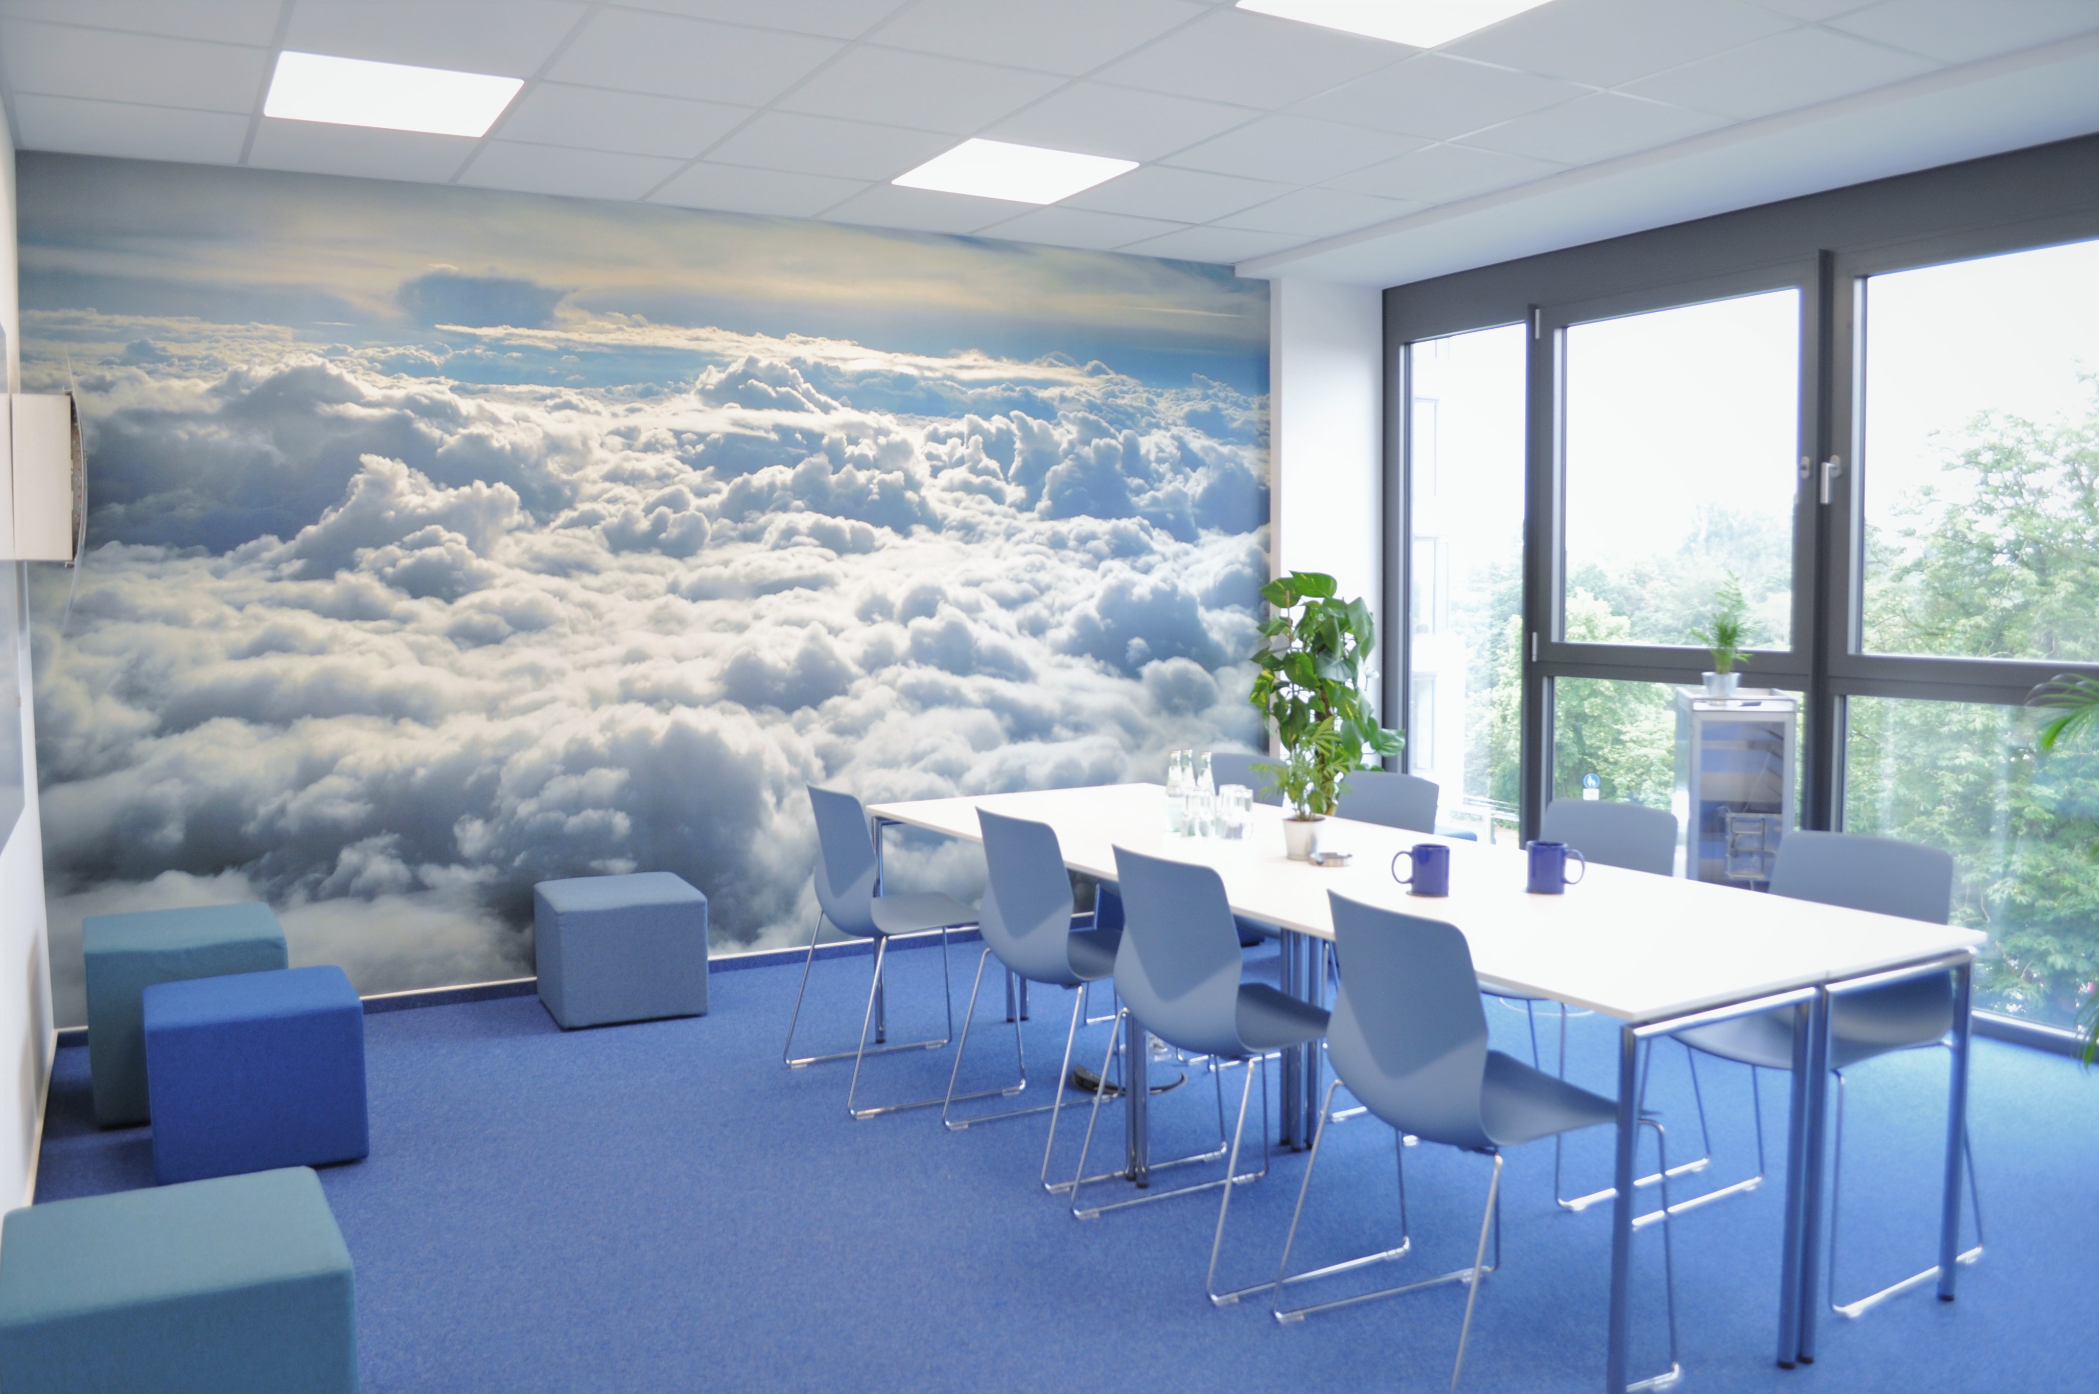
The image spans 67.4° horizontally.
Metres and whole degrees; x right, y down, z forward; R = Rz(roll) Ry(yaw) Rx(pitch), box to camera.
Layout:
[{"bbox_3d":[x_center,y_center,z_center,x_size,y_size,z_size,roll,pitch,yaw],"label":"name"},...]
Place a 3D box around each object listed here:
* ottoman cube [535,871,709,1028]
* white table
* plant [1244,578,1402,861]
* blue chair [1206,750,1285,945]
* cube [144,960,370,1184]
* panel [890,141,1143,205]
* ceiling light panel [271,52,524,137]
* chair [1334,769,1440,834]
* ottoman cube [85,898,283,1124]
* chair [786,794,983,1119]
[{"bbox_3d":[-1.419,0.838,5.212,0.463,0.389,0.474,-3,5,-27],"label":"ottoman cube"},{"bbox_3d":[0.622,0.757,3.932,1.068,0.730,2.750,-3,5,-33],"label":"white table"},{"bbox_3d":[0.685,0.034,3.922,0.374,0.714,0.374,1,5,10],"label":"plant"},{"bbox_3d":[0.458,0.629,4.873,0.542,0.837,0.492,-3,5,-29],"label":"blue chair"},{"bbox_3d":[-2.007,0.942,3.976,0.466,0.384,0.449,-3,5,-30],"label":"cube"},{"bbox_3d":[-0.106,-1.666,4.998,0.610,0.040,0.610,-3,5,-29],"label":"panel"},{"bbox_3d":[-1.719,-1.586,4.101,0.610,0.040,0.610,-3,5,-29],"label":"ceiling light panel"},{"bbox_3d":[0.795,0.666,4.391,0.542,0.837,0.492,-3,5,-29],"label":"chair"},{"bbox_3d":[-2.414,0.870,4.407,0.473,0.463,0.489,-3,5,-32],"label":"ottoman cube"},{"bbox_3d":[-0.404,0.670,4.416,0.542,0.837,0.492,-2,5,-24],"label":"chair"}]

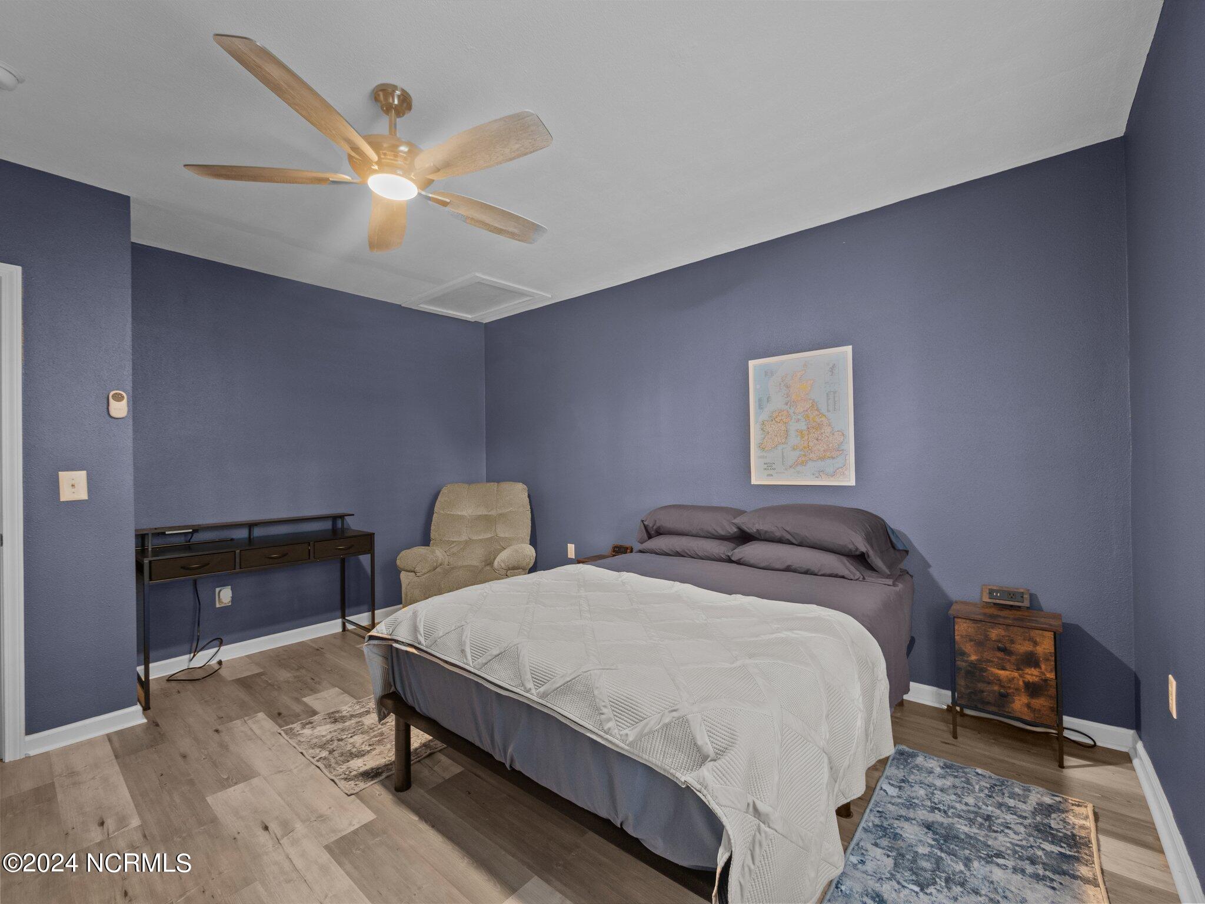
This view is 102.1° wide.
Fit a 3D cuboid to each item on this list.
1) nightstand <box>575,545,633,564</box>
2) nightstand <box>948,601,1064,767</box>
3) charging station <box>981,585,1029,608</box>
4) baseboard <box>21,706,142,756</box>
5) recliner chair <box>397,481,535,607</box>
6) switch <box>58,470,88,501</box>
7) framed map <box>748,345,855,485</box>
[{"bbox_3d":[0.045,1.022,3.388,0.365,0.550,0.250,-1,0,40],"label":"nightstand"},{"bbox_3d":[1.730,0.966,2.099,0.365,0.550,0.240,-1,0,40],"label":"nightstand"},{"bbox_3d":[1.775,0.634,2.147,0.158,0.082,0.055,-1,0,40],"label":"charging station"},{"bbox_3d":[-2.314,1.246,2.197,0.015,0.092,0.370,-1,0,40],"label":"baseboard"},{"bbox_3d":[-0.955,0.775,3.720,0.920,1.030,0.940,-1,0,-3],"label":"recliner chair"},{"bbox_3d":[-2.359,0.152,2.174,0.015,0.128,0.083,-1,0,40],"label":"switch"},{"bbox_3d":[1.130,-0.187,2.805,0.582,0.757,0.020,-1,0,40],"label":"framed map"}]

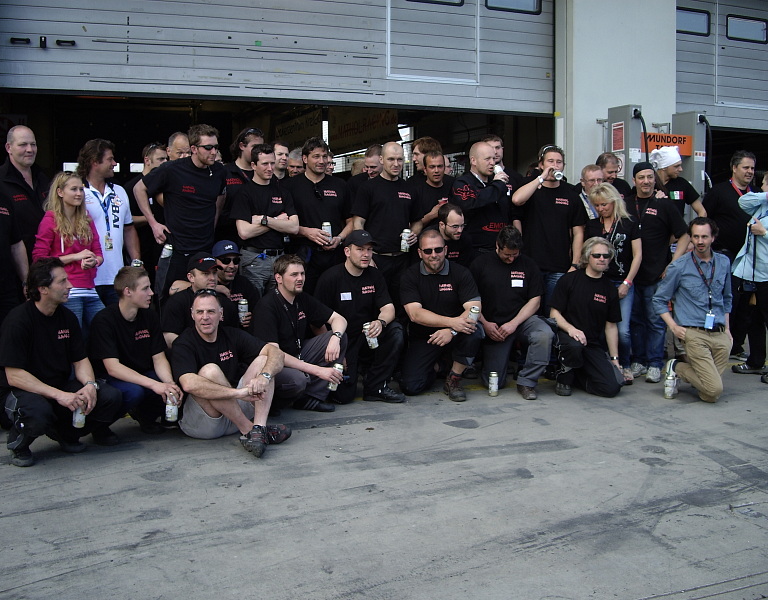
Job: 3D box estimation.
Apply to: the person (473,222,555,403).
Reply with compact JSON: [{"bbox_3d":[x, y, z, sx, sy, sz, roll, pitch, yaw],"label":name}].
[{"bbox_3d":[0.963,0.057,6.630,0.640,1.220,0.800,0,5,-2],"label":"person"}]

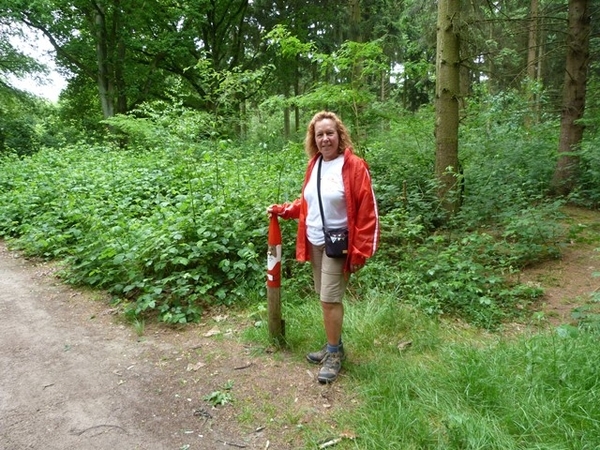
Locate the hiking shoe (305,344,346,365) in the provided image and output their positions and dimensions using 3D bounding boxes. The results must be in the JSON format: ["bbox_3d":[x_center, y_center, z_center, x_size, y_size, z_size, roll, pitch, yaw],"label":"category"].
[{"bbox_3d":[0.172,0.883,3.025,0.275,0.115,0.110,-4,10,-22],"label":"hiking shoe"}]

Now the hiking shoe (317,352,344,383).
[{"bbox_3d":[0.188,0.907,2.837,0.110,0.120,0.280,3,9,18],"label":"hiking shoe"}]

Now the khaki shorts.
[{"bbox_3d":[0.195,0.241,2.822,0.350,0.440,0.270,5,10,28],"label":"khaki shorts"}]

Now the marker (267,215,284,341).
[{"bbox_3d":[-0.176,0.418,3.144,0.100,0.950,0.100,0,9,0],"label":"marker"}]

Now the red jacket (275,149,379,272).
[{"bbox_3d":[0.155,-0.109,2.797,0.670,0.750,0.360,5,10,28],"label":"red jacket"}]

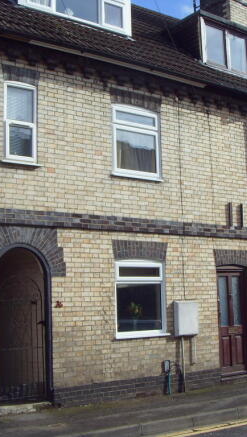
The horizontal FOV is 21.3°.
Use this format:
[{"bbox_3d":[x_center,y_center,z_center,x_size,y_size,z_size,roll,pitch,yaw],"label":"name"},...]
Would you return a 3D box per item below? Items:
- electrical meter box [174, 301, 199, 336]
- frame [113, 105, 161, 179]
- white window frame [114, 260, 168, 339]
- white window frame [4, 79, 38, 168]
[{"bbox_3d":[1.123,1.773,11.577,0.450,0.570,0.160,4,-9,-38],"label":"electrical meter box"},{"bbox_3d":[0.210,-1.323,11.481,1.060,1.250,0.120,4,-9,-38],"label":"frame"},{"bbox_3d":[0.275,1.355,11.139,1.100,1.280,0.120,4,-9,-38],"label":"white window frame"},{"bbox_3d":[-1.581,-1.461,10.062,0.555,1.250,0.100,4,-9,-38],"label":"white window frame"}]

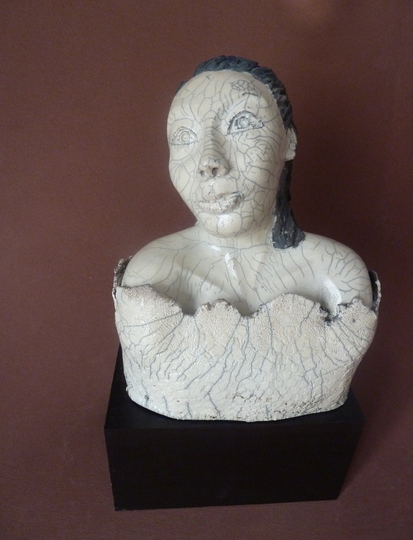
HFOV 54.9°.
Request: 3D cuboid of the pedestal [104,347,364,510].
[{"bbox_3d":[0.033,0.240,0.658,0.350,0.188,0.189,0,30,-5],"label":"pedestal"}]

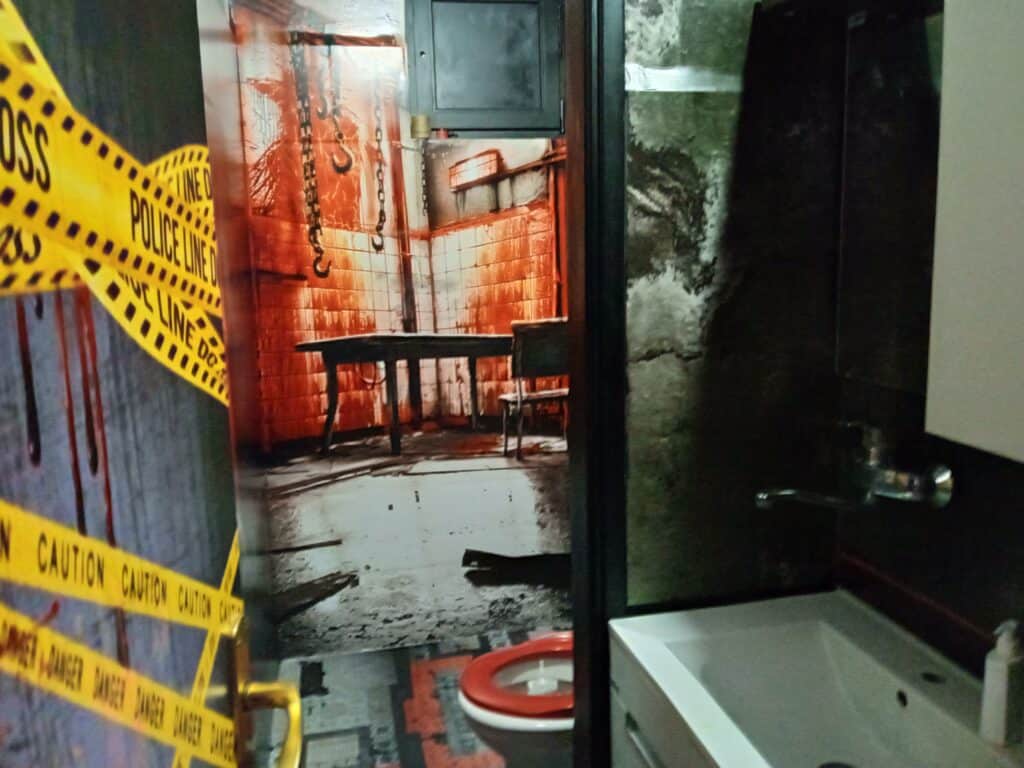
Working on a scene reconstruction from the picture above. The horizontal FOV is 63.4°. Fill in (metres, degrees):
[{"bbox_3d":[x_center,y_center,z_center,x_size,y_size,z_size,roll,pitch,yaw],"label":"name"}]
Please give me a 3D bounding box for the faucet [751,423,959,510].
[{"bbox_3d":[0.489,0.129,1.244,0.264,0.138,0.210,-4,9,-12],"label":"faucet"}]

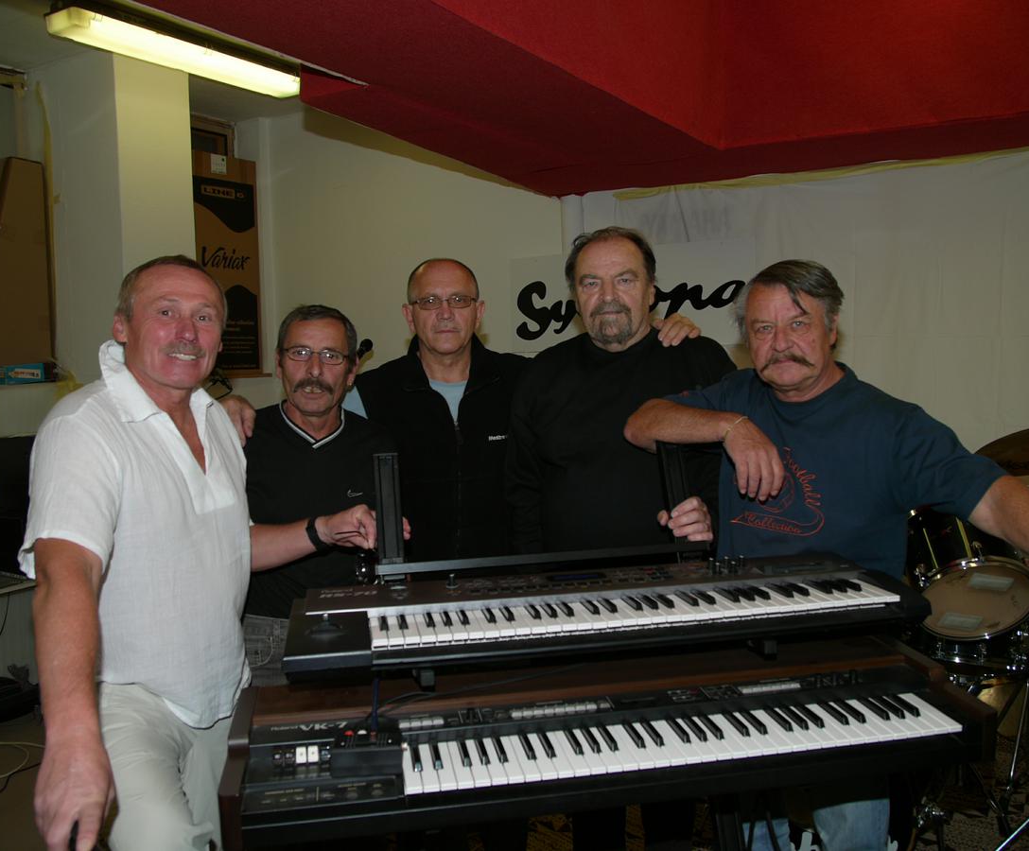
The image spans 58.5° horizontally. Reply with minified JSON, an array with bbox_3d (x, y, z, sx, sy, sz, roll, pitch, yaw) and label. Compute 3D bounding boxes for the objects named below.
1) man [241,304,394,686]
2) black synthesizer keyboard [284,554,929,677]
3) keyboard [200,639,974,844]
[{"bbox_3d":[-0.383,0.586,1.949,0.510,1.680,0.420,-3,5,-12],"label":"man"},{"bbox_3d":[0.148,0.297,1.512,1.012,0.090,0.290,-2,3,-11],"label":"black synthesizer keyboard"},{"bbox_3d":[0.141,0.473,1.466,1.128,0.110,0.348,-3,5,-8],"label":"keyboard"}]

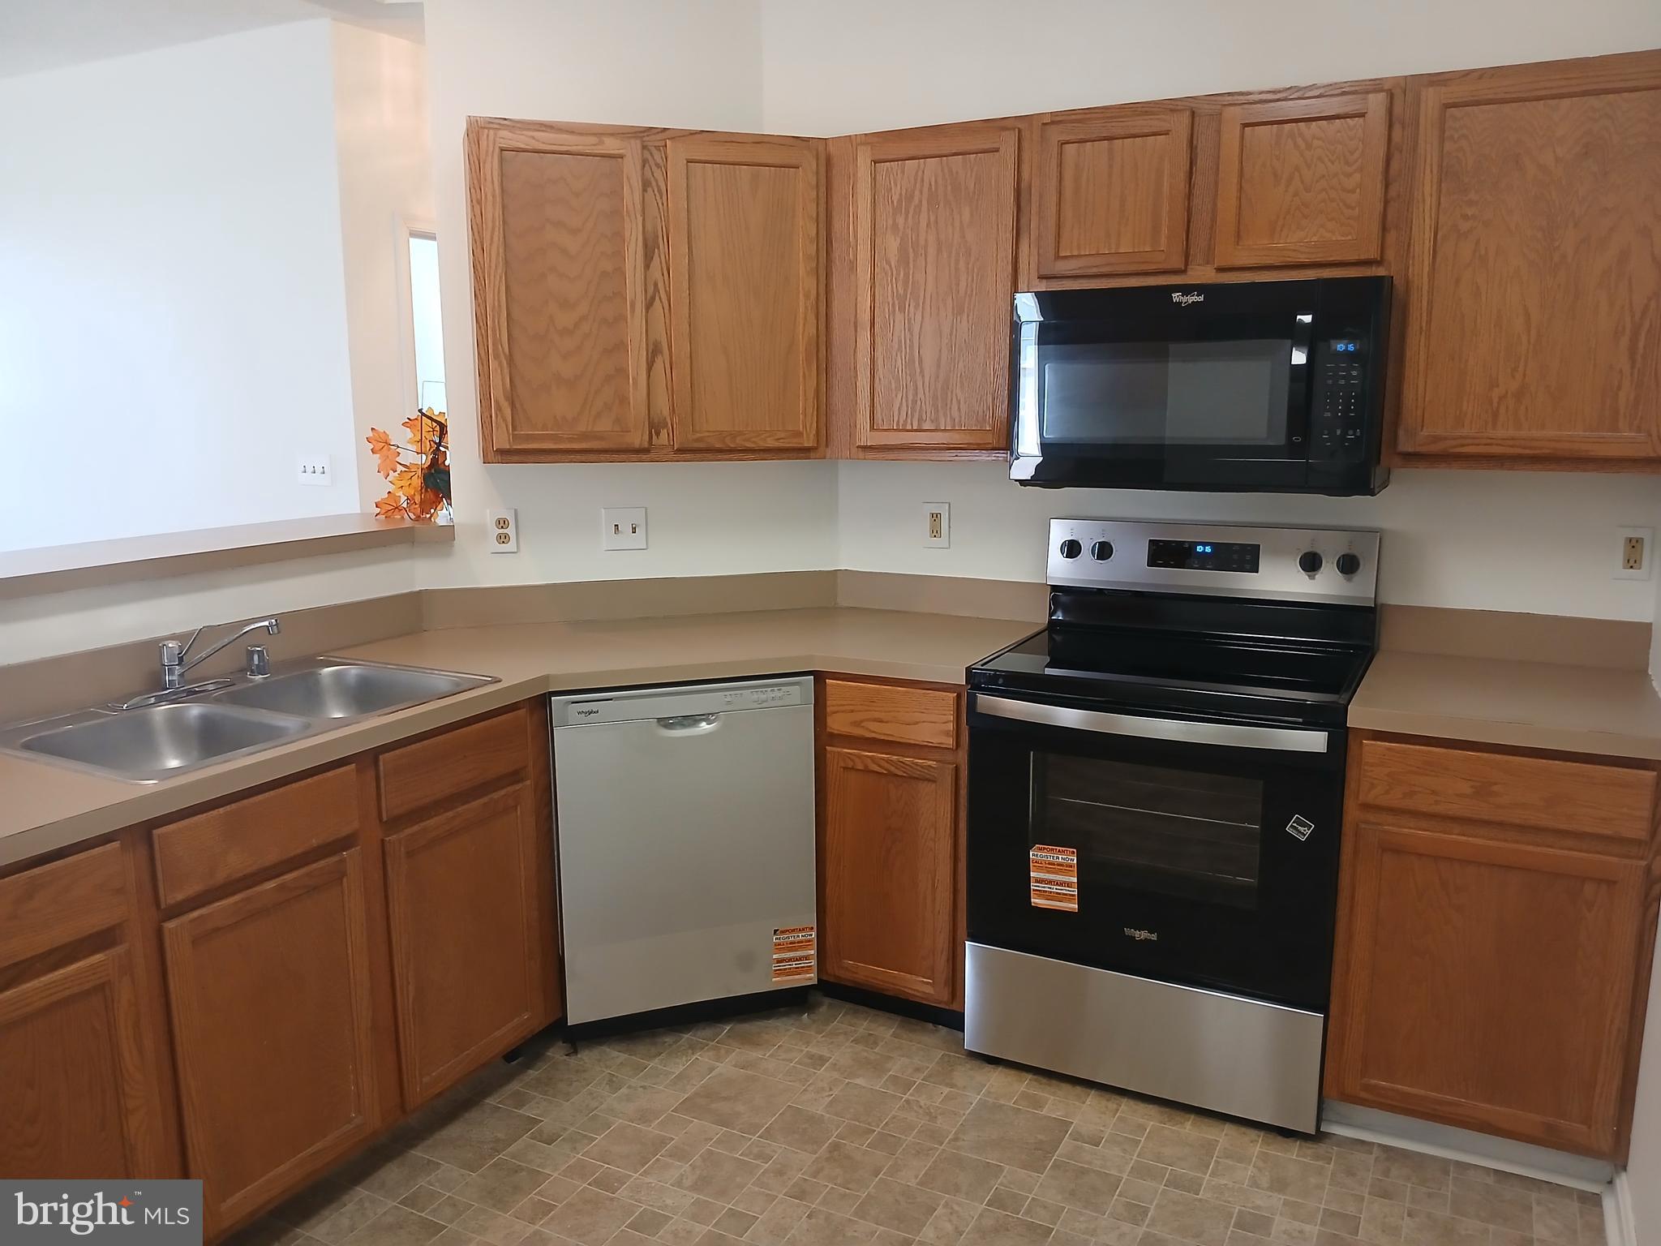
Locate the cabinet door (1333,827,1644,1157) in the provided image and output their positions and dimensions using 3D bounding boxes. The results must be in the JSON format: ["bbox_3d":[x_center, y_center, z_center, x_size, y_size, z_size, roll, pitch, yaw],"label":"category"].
[{"bbox_3d":[1.244,0.694,2.379,0.477,0.578,0.020,5,11,26],"label":"cabinet door"}]

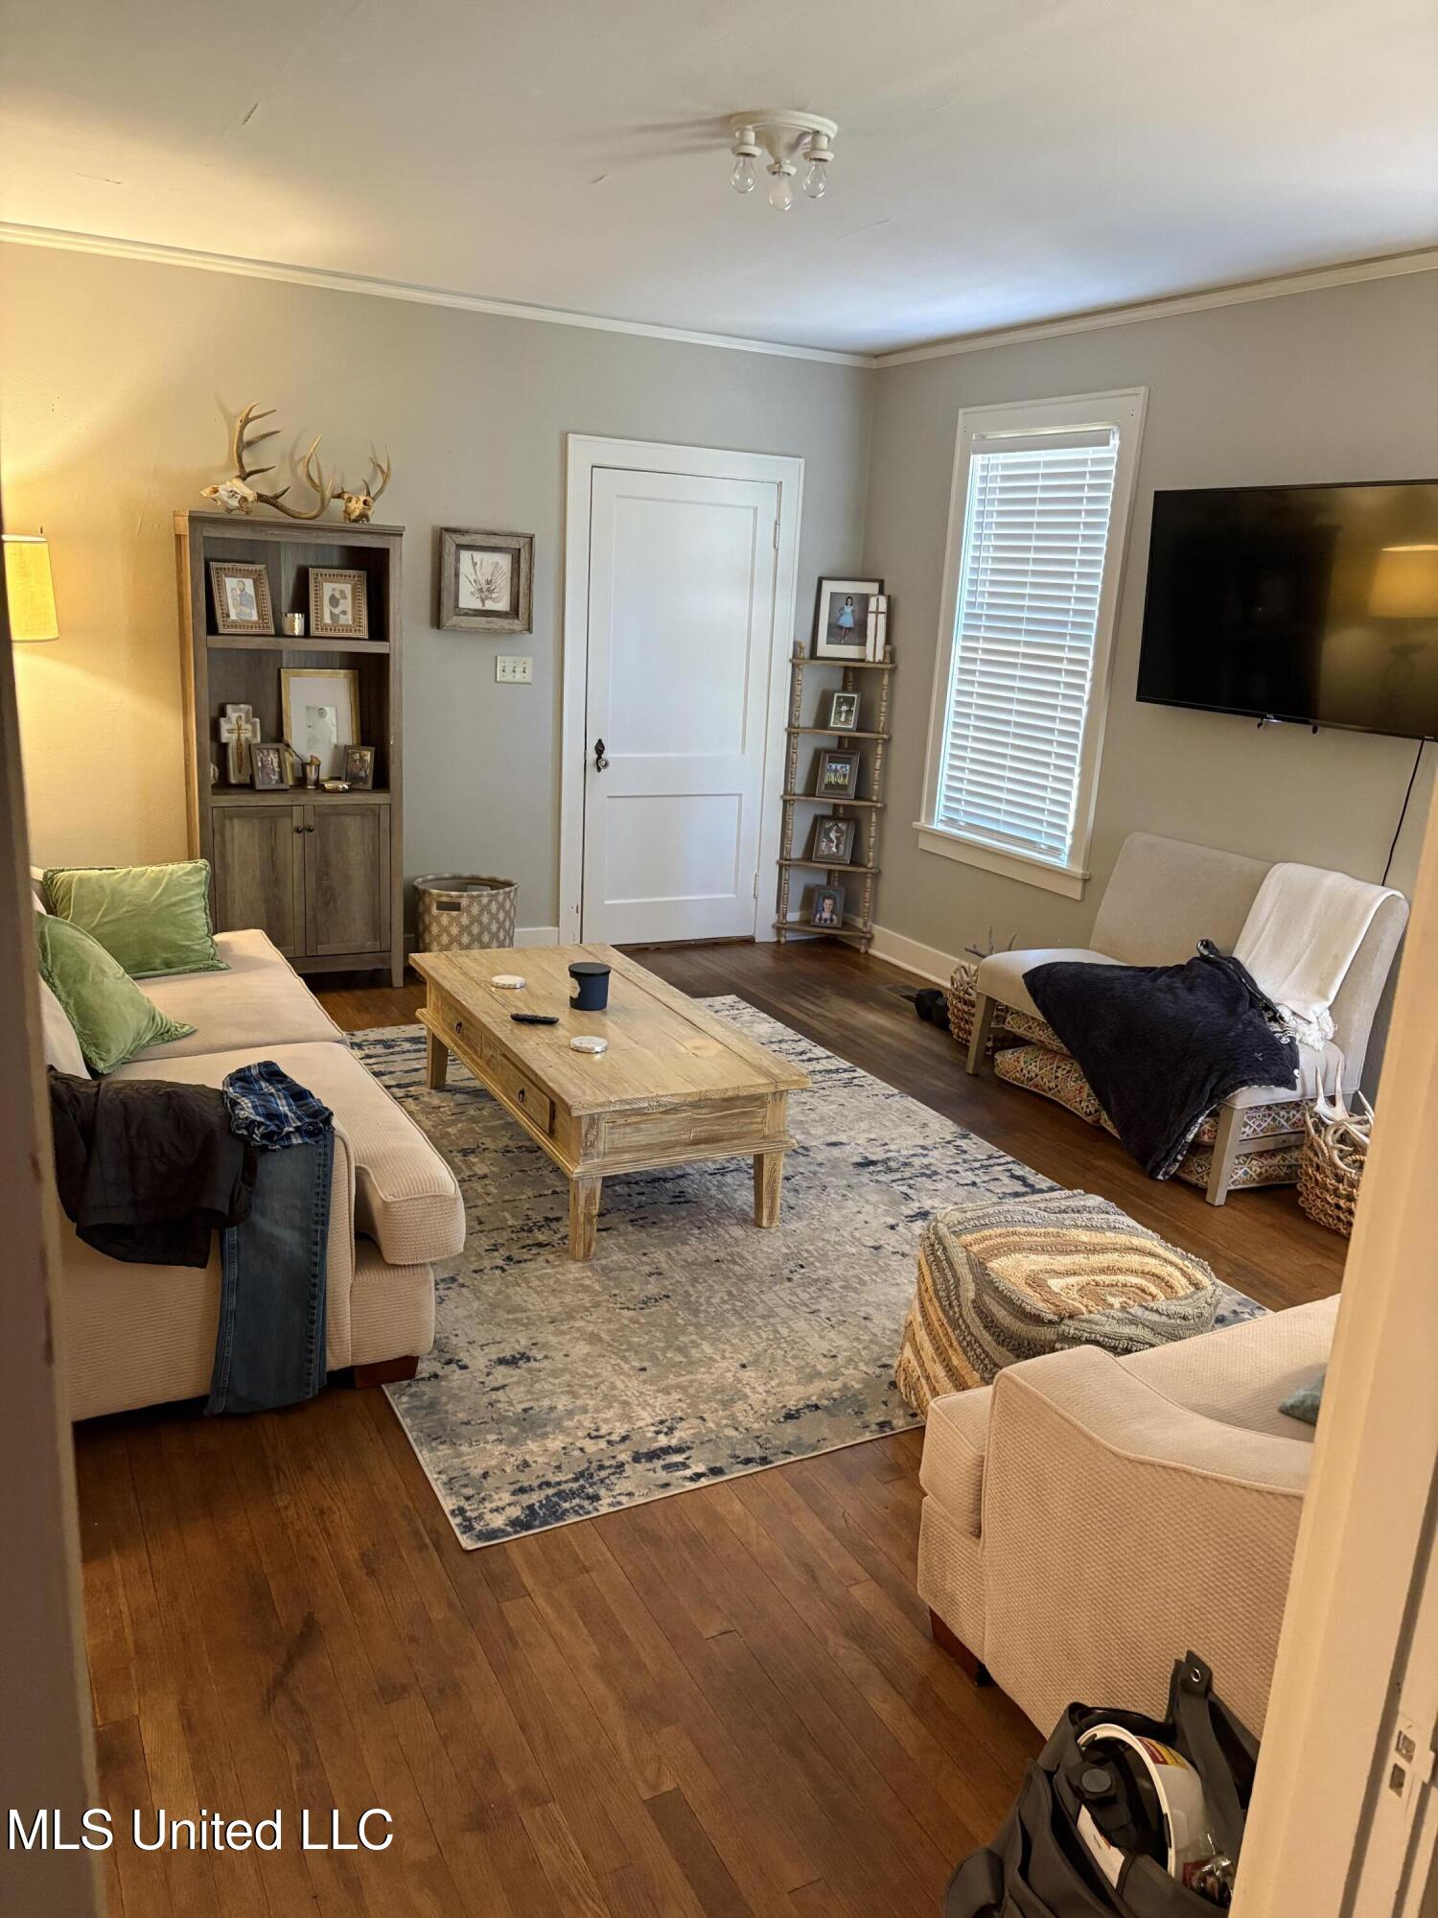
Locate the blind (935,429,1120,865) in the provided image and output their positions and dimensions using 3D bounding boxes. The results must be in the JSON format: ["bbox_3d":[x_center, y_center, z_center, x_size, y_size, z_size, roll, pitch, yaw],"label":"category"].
[{"bbox_3d":[1.223,-1.281,5.854,0.060,1.625,0.860,-4,17,-27],"label":"blind"}]

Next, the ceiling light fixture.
[{"bbox_3d":[0.148,-1.850,3.359,0.250,0.155,0.250,3,15,-1],"label":"ceiling light fixture"}]

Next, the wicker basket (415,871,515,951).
[{"bbox_3d":[-1.071,-0.111,6.100,0.425,0.422,0.415,-4,17,-27],"label":"wicker basket"}]

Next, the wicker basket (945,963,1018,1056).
[{"bbox_3d":[1.111,0.203,5.714,0.280,0.250,0.280,-4,17,-27],"label":"wicker basket"}]

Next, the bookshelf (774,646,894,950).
[{"bbox_3d":[0.572,-0.764,6.800,0.487,1.421,0.264,7,15,16],"label":"bookshelf"}]

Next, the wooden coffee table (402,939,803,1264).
[{"bbox_3d":[-0.383,0.358,4.218,0.676,0.427,1.444,-4,16,-26],"label":"wooden coffee table"}]

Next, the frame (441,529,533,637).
[{"bbox_3d":[-0.969,-1.570,6.002,0.405,0.405,0.036,-4,17,-27],"label":"frame"}]

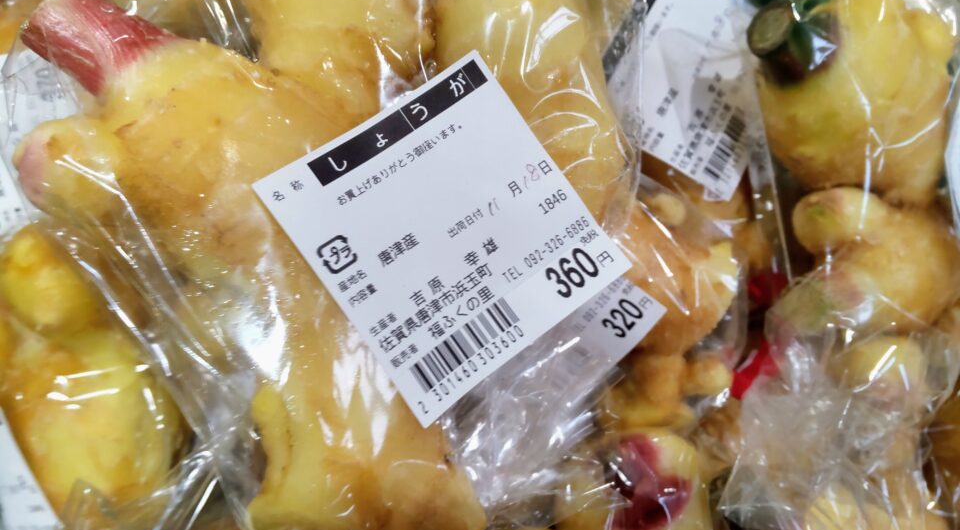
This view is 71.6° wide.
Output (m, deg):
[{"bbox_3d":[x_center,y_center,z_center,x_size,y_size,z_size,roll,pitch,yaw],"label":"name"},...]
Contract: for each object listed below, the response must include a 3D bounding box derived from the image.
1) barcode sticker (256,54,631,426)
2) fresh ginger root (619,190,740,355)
[{"bbox_3d":[-0.006,-0.007,0.140,0.057,0.002,0.059,-36,90,-13],"label":"barcode sticker"},{"bbox_3d":[0.054,0.002,0.184,0.037,0.036,0.046,-30,87,-12],"label":"fresh ginger root"}]

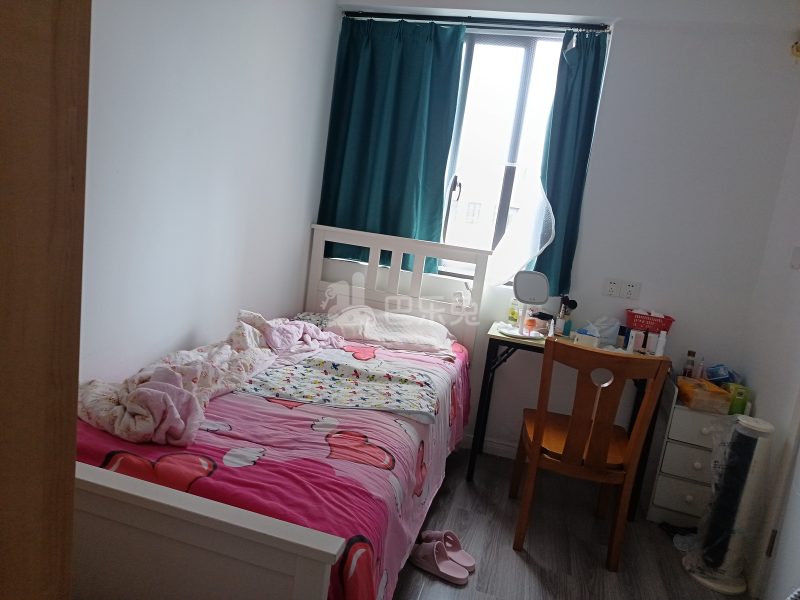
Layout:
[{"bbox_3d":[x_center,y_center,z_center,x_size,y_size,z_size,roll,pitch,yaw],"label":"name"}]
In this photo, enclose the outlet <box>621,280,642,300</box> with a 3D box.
[{"bbox_3d":[1.157,-0.046,2.781,0.086,0.086,0.012,10,10,13],"label":"outlet"}]

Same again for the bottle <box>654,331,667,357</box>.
[{"bbox_3d":[1.188,0.206,2.531,0.038,0.130,0.038,10,10,13],"label":"bottle"}]

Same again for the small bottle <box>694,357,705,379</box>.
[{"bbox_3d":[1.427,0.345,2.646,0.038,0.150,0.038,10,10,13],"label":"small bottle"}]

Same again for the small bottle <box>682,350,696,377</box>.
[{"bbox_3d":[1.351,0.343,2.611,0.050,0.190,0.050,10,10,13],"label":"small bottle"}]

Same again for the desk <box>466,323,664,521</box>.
[{"bbox_3d":[0.782,0.566,2.726,0.810,0.750,0.400,10,10,13],"label":"desk"}]

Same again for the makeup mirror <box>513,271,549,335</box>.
[{"bbox_3d":[0.605,0.017,2.619,0.165,0.315,0.110,9,10,6],"label":"makeup mirror"}]

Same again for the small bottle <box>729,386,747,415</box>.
[{"bbox_3d":[1.516,0.448,2.492,0.065,0.130,0.060,10,10,13],"label":"small bottle"}]

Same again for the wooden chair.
[{"bbox_3d":[0.741,0.568,2.288,0.450,0.885,0.500,10,10,10],"label":"wooden chair"}]

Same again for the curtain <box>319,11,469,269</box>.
[{"bbox_3d":[-0.056,-0.836,3.053,0.740,1.315,0.100,10,10,13],"label":"curtain"}]

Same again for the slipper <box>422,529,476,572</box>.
[{"bbox_3d":[0.179,0.935,2.119,0.240,0.103,0.095,14,12,31],"label":"slipper"}]

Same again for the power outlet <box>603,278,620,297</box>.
[{"bbox_3d":[1.073,-0.059,2.802,0.086,0.086,0.012,10,10,13],"label":"power outlet"}]

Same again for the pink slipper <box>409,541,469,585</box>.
[{"bbox_3d":[0.147,0.944,2.048,0.240,0.103,0.095,14,12,31],"label":"pink slipper"}]

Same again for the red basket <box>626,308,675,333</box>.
[{"bbox_3d":[1.208,0.107,2.707,0.210,0.088,0.140,10,10,13],"label":"red basket"}]

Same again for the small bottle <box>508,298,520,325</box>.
[{"bbox_3d":[0.593,0.068,2.902,0.052,0.147,0.050,10,10,13],"label":"small bottle"}]

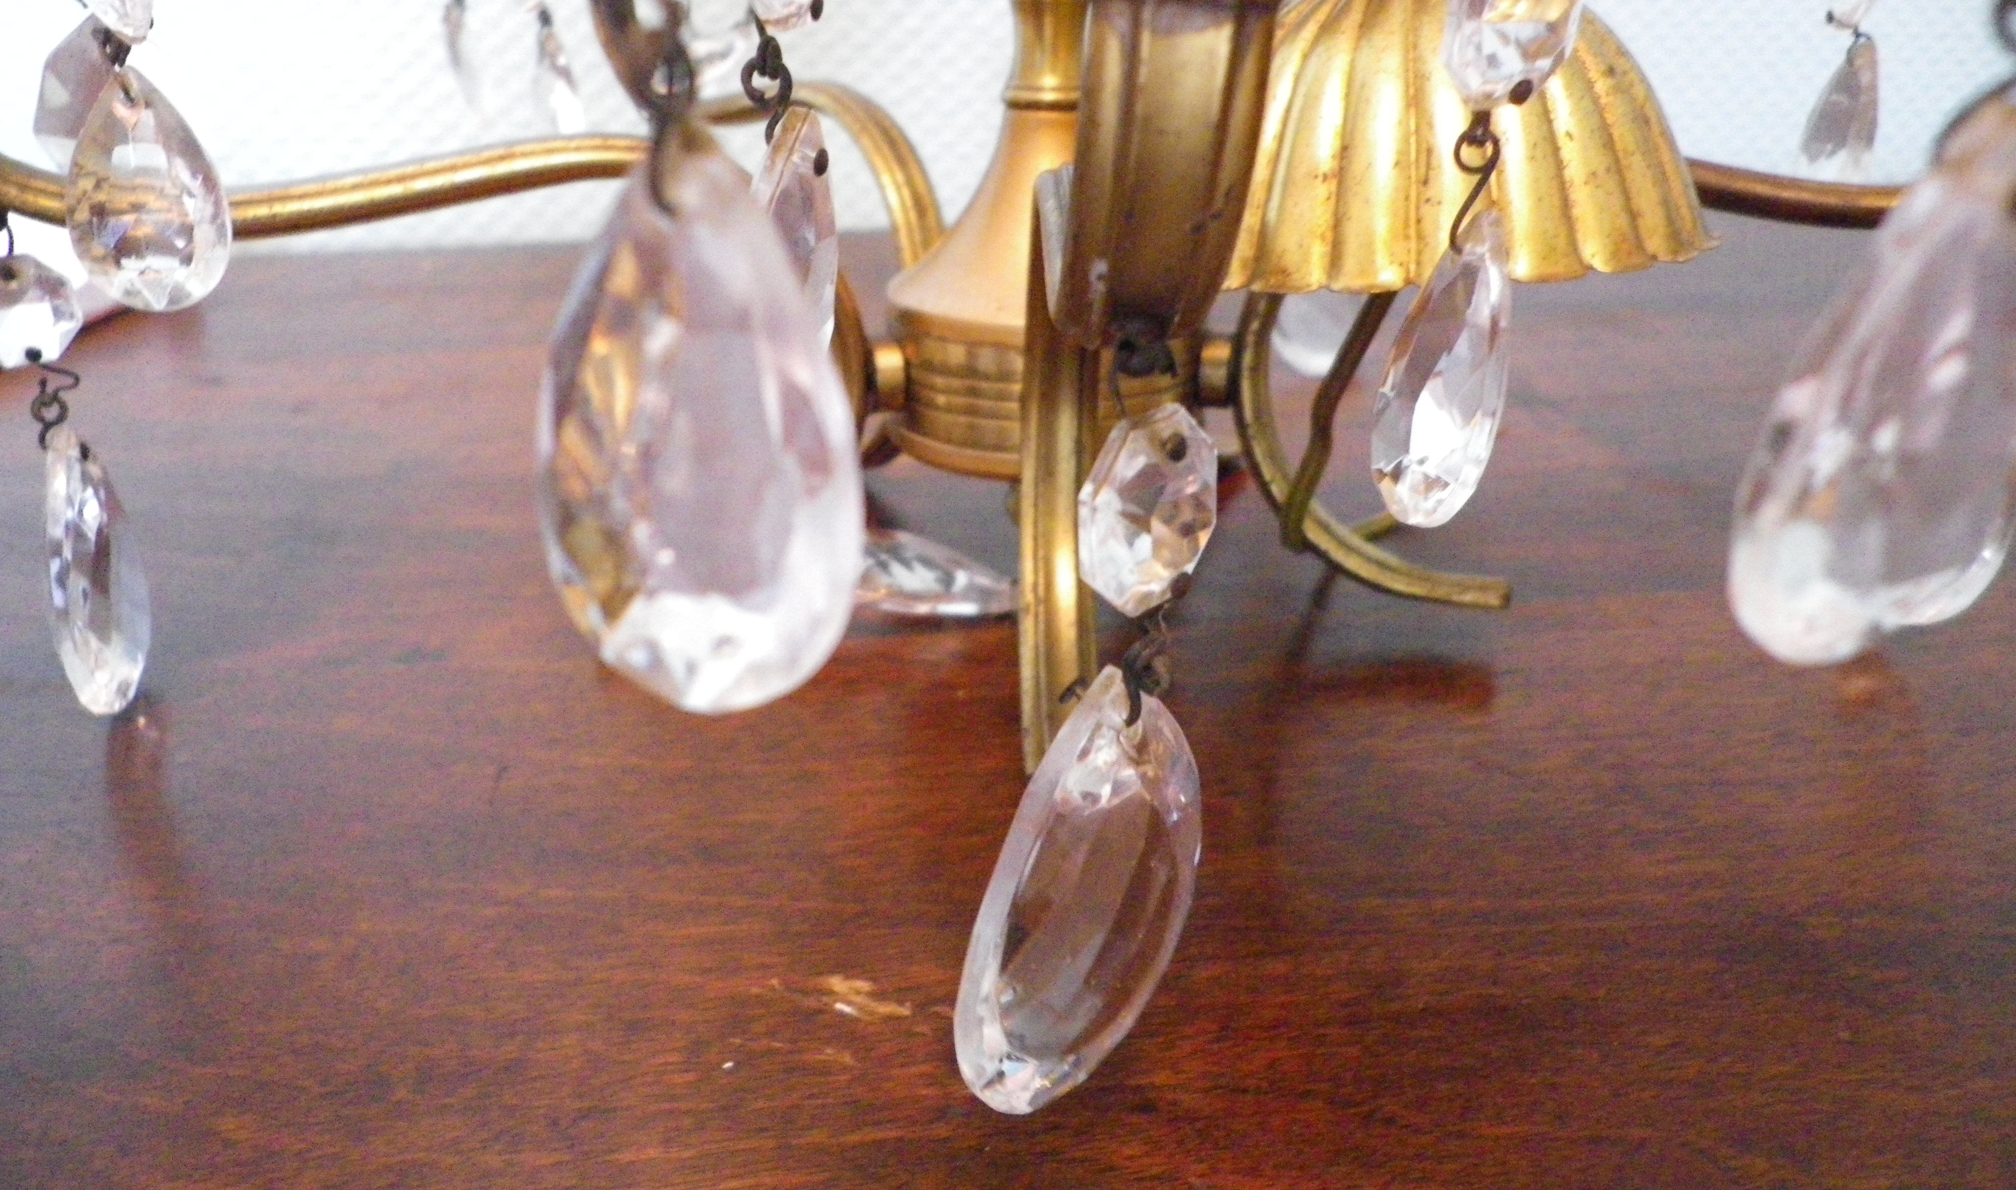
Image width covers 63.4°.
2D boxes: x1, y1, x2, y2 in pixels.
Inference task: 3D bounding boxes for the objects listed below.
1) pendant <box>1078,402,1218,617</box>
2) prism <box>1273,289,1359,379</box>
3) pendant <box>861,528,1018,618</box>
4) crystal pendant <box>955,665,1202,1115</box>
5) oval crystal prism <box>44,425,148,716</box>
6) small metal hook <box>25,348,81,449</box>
[{"bbox_3d":[0.012,-0.007,0.136,0.017,0.018,0.008,-20,31,-39],"label":"pendant"},{"bbox_3d":[0.065,-0.065,0.339,0.024,0.041,0.010,0,23,0],"label":"prism"},{"bbox_3d":[-0.017,-0.005,0.252,0.041,0.010,0.024,7,25,16],"label":"pendant"},{"bbox_3d":[0.006,0.026,0.144,0.009,0.042,0.022,22,13,39],"label":"crystal pendant"},{"bbox_3d":[-0.114,-0.003,0.203,0.009,0.040,0.021,6,25,-1],"label":"oval crystal prism"},{"bbox_3d":[-0.113,-0.023,0.192,0.007,0.013,0.005,-15,27,-30],"label":"small metal hook"}]

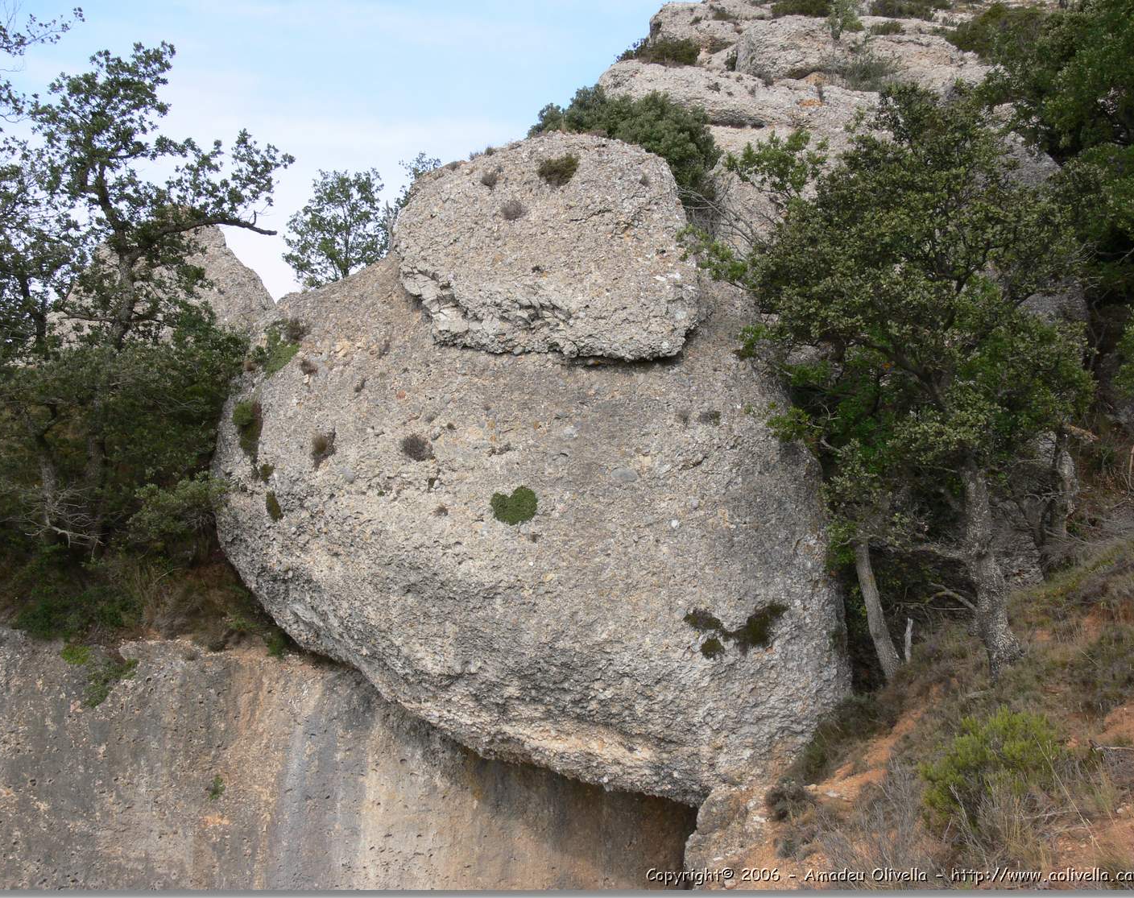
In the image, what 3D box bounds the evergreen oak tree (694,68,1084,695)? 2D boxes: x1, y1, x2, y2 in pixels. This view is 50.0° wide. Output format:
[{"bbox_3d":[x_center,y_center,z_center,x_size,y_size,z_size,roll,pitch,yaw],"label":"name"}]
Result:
[{"bbox_3d":[2.970,-0.620,11.200,3.600,5.400,3.500,0,-4,0],"label":"evergreen oak tree"}]

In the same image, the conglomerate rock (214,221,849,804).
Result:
[{"bbox_3d":[-0.310,0.550,10.800,5.400,4.900,4.400,0,-4,0],"label":"conglomerate rock"}]

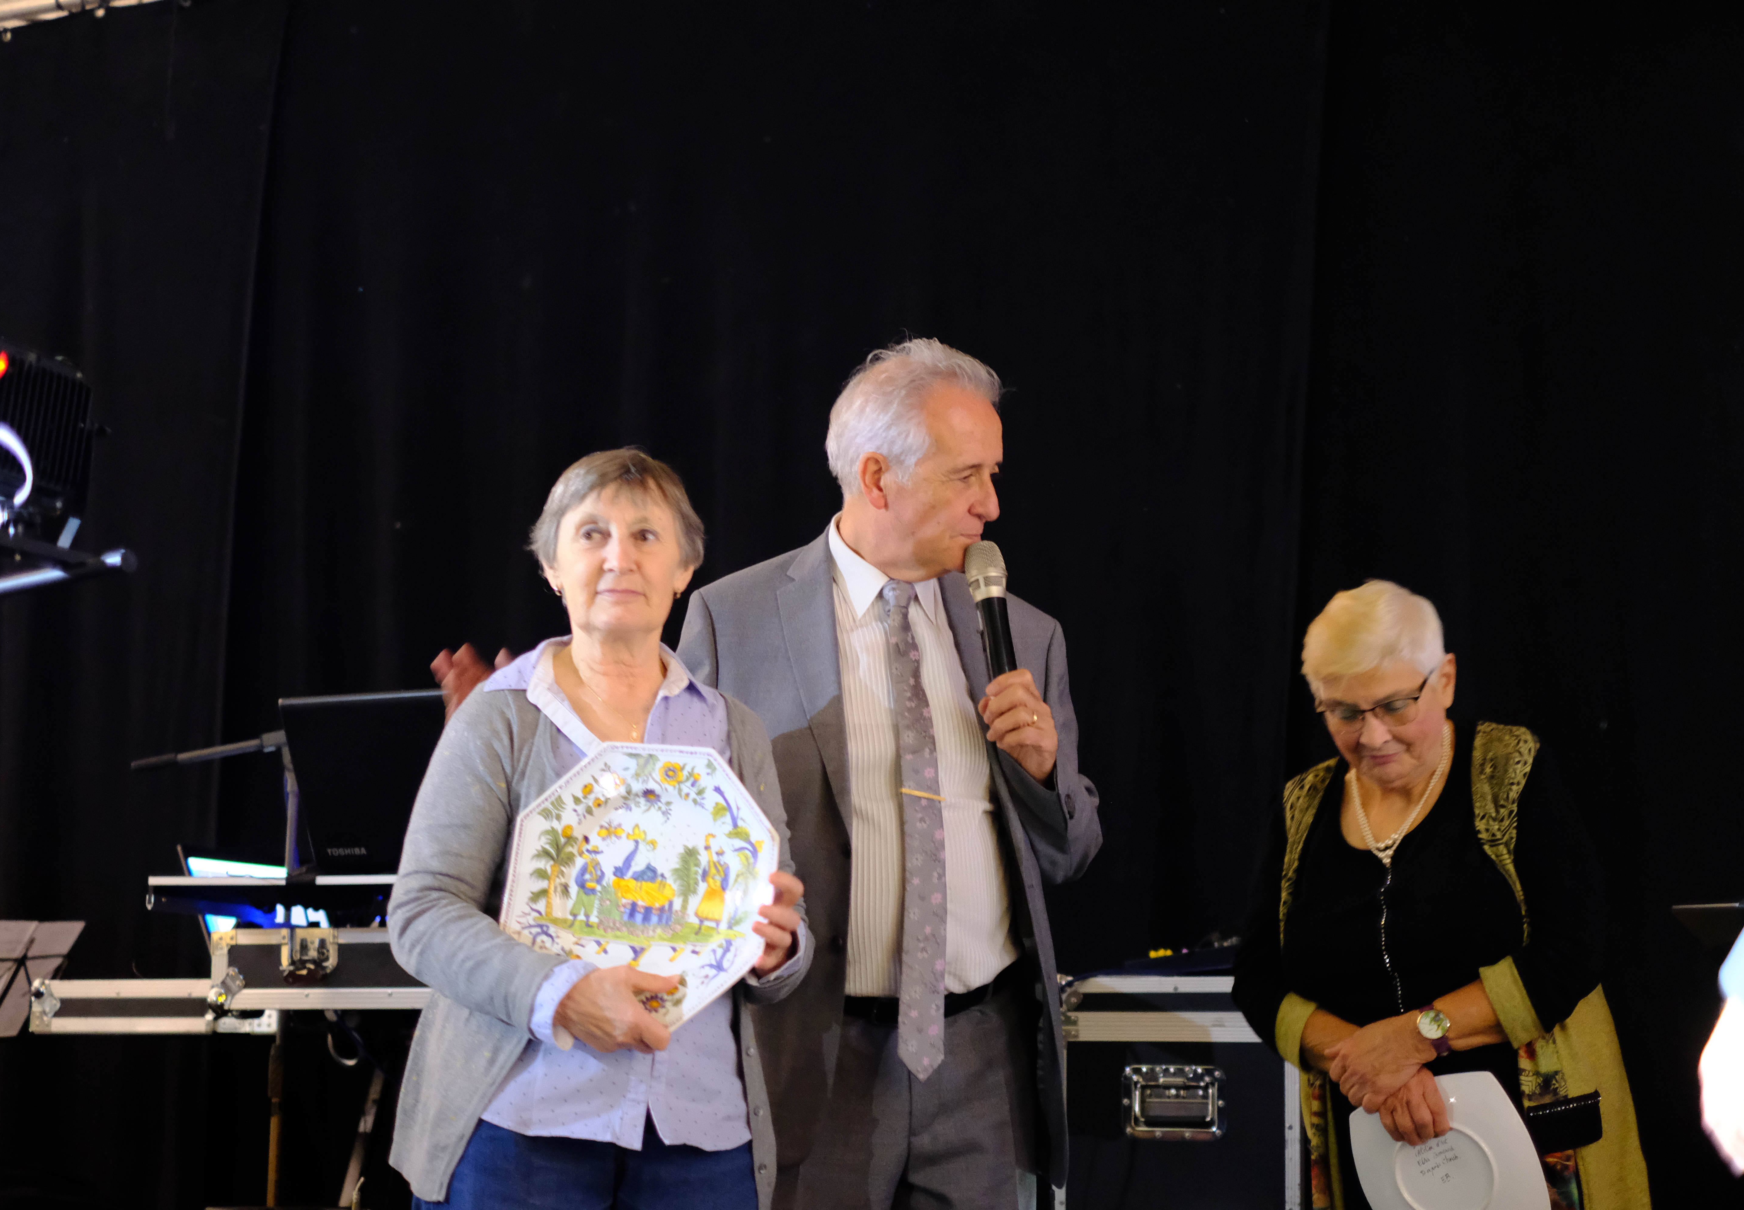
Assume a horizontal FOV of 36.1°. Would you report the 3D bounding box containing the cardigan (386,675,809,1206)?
[{"bbox_3d":[-0.301,0.372,2.950,0.460,0.610,0.330,3,-7,-17],"label":"cardigan"}]

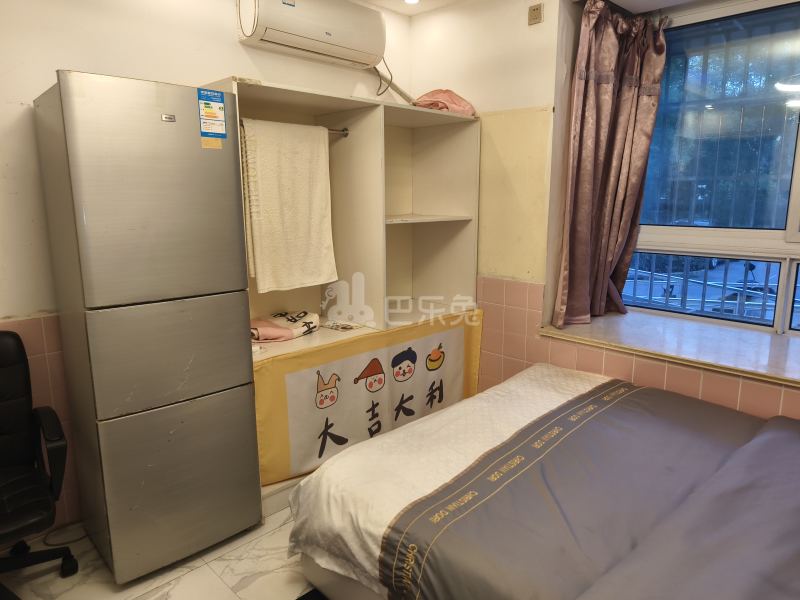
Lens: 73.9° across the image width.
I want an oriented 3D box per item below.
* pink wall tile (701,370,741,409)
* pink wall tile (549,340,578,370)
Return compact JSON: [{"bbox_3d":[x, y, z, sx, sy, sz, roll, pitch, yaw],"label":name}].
[{"bbox_3d":[1.376,0.400,2.282,0.015,0.150,0.150,-10,14,-42],"label":"pink wall tile"},{"bbox_3d":[0.887,0.308,2.890,0.150,0.150,0.010,10,15,43],"label":"pink wall tile"}]

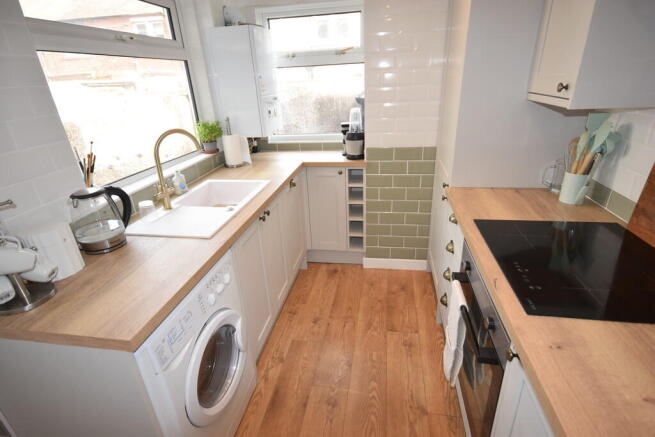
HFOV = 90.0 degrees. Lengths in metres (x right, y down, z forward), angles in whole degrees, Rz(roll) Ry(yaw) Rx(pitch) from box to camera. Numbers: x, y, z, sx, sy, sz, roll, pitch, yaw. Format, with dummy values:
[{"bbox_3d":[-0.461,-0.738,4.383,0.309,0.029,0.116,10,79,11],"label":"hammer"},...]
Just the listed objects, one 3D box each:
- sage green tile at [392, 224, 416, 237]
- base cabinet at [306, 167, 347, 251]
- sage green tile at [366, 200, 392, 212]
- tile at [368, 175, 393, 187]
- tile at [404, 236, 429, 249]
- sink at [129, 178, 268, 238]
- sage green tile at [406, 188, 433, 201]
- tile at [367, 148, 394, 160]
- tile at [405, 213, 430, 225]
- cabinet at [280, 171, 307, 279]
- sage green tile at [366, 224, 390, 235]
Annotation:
[{"bbox_3d":[0.612,0.101,2.596,0.199,0.100,0.009,1,24,10],"label":"sage green tile"},{"bbox_3d":[0.034,-0.132,2.777,0.300,0.710,0.380,1,24,11],"label":"base cabinet"},{"bbox_3d":[0.401,-0.091,2.521,0.193,0.099,0.010,2,24,10],"label":"sage green tile"},{"bbox_3d":[0.395,-0.280,2.485,0.200,0.100,0.009,1,24,10],"label":"tile"},{"bbox_3d":[0.720,0.196,2.636,0.200,0.100,0.009,1,24,10],"label":"tile"},{"bbox_3d":[-0.644,-0.001,1.800,0.464,0.200,0.808,2,24,10],"label":"sink"},{"bbox_3d":[0.693,-0.179,2.458,0.192,0.100,0.009,1,24,10],"label":"sage green tile"},{"bbox_3d":[0.385,-0.468,2.402,0.200,0.100,0.009,1,24,10],"label":"tile"},{"bbox_3d":[0.709,0.009,2.554,0.200,0.100,0.009,1,24,10],"label":"tile"},{"bbox_3d":[-0.504,0.061,2.402,0.560,0.700,0.440,1,24,11],"label":"cabinet"},{"bbox_3d":[0.410,0.095,2.613,0.199,0.098,0.010,1,24,11],"label":"sage green tile"}]

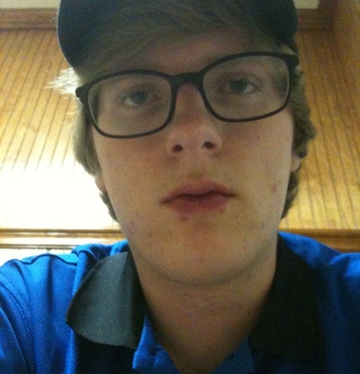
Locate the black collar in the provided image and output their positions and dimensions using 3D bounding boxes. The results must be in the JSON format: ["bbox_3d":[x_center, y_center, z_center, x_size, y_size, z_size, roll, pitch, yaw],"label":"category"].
[{"bbox_3d":[0.012,0.091,0.408,0.200,0.100,0.155,-1,-26,0],"label":"black collar"}]

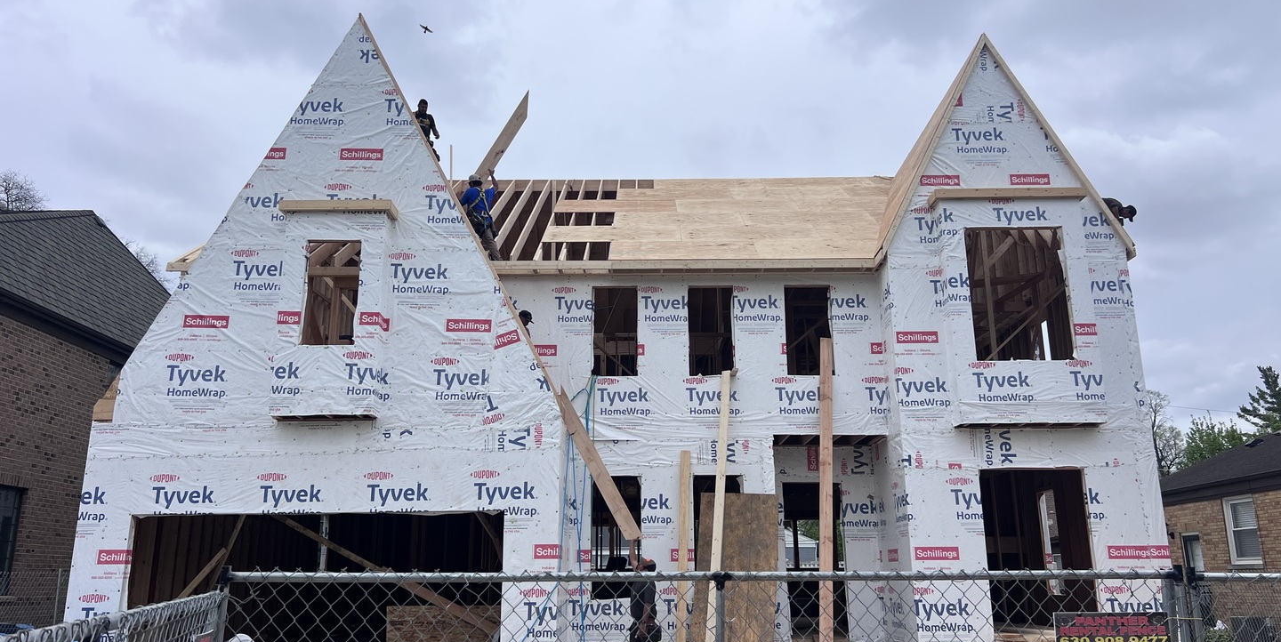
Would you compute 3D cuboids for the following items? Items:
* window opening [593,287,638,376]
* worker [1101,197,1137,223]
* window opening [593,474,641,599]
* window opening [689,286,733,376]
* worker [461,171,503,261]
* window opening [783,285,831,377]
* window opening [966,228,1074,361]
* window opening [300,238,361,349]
[{"bbox_3d":[-0.402,0.175,15.559,0.728,1.484,0.160,0,-15,0],"label":"window opening"},{"bbox_3d":[7.827,-1.509,16.028,0.800,1.050,0.550,-3,-15,11],"label":"worker"},{"bbox_3d":[-0.359,3.302,14.718,0.752,1.809,0.160,0,-15,0],"label":"window opening"},{"bbox_3d":[1.151,0.169,15.558,0.724,1.484,0.160,0,-15,0],"label":"window opening"},{"bbox_3d":[-2.690,-1.692,16.201,0.650,1.750,0.600,2,-15,-8],"label":"worker"},{"bbox_3d":[2.723,0.163,15.557,0.741,1.492,0.160,0,-15,0],"label":"window opening"},{"bbox_3d":[5.674,-0.405,14.462,1.451,2.077,0.160,0,-15,0],"label":"window opening"},{"bbox_3d":[-4.183,-0.374,13.084,0.731,1.472,0.160,0,-15,0],"label":"window opening"}]

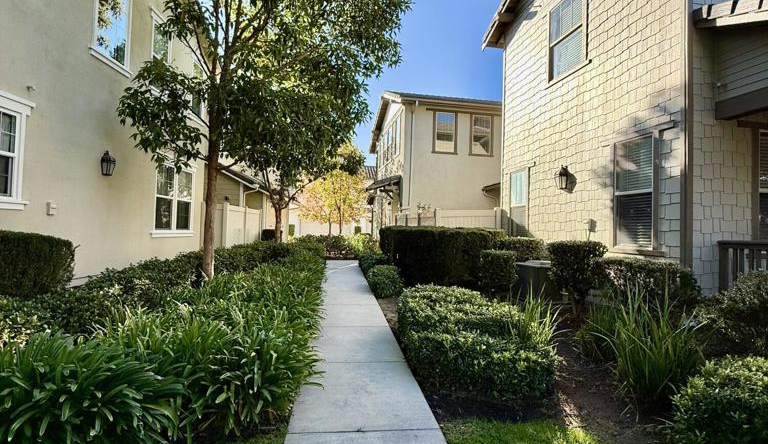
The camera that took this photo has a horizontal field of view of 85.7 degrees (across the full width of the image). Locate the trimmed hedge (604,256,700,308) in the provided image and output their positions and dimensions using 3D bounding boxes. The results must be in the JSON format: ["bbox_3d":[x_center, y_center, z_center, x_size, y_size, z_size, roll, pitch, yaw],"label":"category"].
[{"bbox_3d":[3.284,0.823,5.200,0.650,0.780,1.000,2,-2,-6],"label":"trimmed hedge"}]

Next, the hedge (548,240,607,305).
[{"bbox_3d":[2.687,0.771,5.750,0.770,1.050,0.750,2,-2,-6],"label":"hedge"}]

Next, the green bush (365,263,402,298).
[{"bbox_3d":[0.010,1.210,8.750,0.760,0.680,0.760,1,0,-7],"label":"green bush"}]

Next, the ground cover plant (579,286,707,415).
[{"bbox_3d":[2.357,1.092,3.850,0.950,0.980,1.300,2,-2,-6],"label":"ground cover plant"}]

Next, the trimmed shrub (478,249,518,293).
[{"bbox_3d":[2.212,0.995,8.000,0.740,0.860,0.720,2,-2,-6],"label":"trimmed shrub"}]

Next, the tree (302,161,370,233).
[{"bbox_3d":[-2.630,-0.823,22.000,3.500,4.500,3.400,2,-2,-6],"label":"tree"}]

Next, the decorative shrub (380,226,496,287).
[{"bbox_3d":[1.207,0.780,10.100,2.150,1.300,2.300,2,-2,-6],"label":"decorative shrub"}]

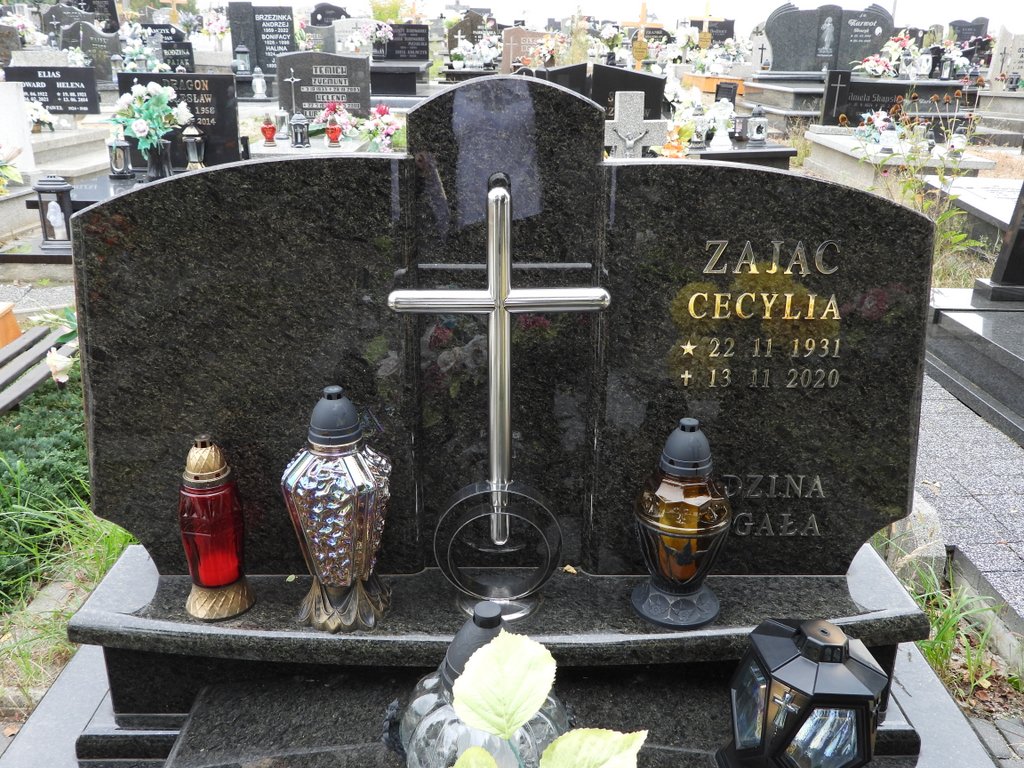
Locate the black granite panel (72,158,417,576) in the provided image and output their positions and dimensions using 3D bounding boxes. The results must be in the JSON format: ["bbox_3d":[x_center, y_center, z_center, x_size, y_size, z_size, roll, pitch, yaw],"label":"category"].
[{"bbox_3d":[-0.442,-0.021,1.540,0.555,0.717,0.085,0,10,-1],"label":"black granite panel"}]

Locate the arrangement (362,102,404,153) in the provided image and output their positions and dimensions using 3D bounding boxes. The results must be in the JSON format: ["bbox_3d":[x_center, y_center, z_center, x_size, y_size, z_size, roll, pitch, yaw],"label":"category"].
[{"bbox_3d":[-1.025,-2.023,7.000,0.320,0.370,0.300,0,19,0],"label":"arrangement"}]

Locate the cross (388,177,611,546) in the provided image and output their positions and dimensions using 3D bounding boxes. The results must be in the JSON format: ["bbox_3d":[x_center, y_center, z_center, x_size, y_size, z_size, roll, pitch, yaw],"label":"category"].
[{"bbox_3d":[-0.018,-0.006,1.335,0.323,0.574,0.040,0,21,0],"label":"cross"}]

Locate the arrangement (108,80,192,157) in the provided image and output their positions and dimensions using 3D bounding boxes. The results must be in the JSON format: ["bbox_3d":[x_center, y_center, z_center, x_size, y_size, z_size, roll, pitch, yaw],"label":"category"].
[{"bbox_3d":[-2.193,-1.603,5.400,0.430,0.430,0.360,0,20,-1],"label":"arrangement"}]

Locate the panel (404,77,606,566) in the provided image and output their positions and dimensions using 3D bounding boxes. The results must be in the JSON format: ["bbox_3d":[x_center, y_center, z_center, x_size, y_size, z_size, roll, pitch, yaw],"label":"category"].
[{"bbox_3d":[-0.014,-0.090,1.609,0.335,0.880,0.090,0,15,0],"label":"panel"}]

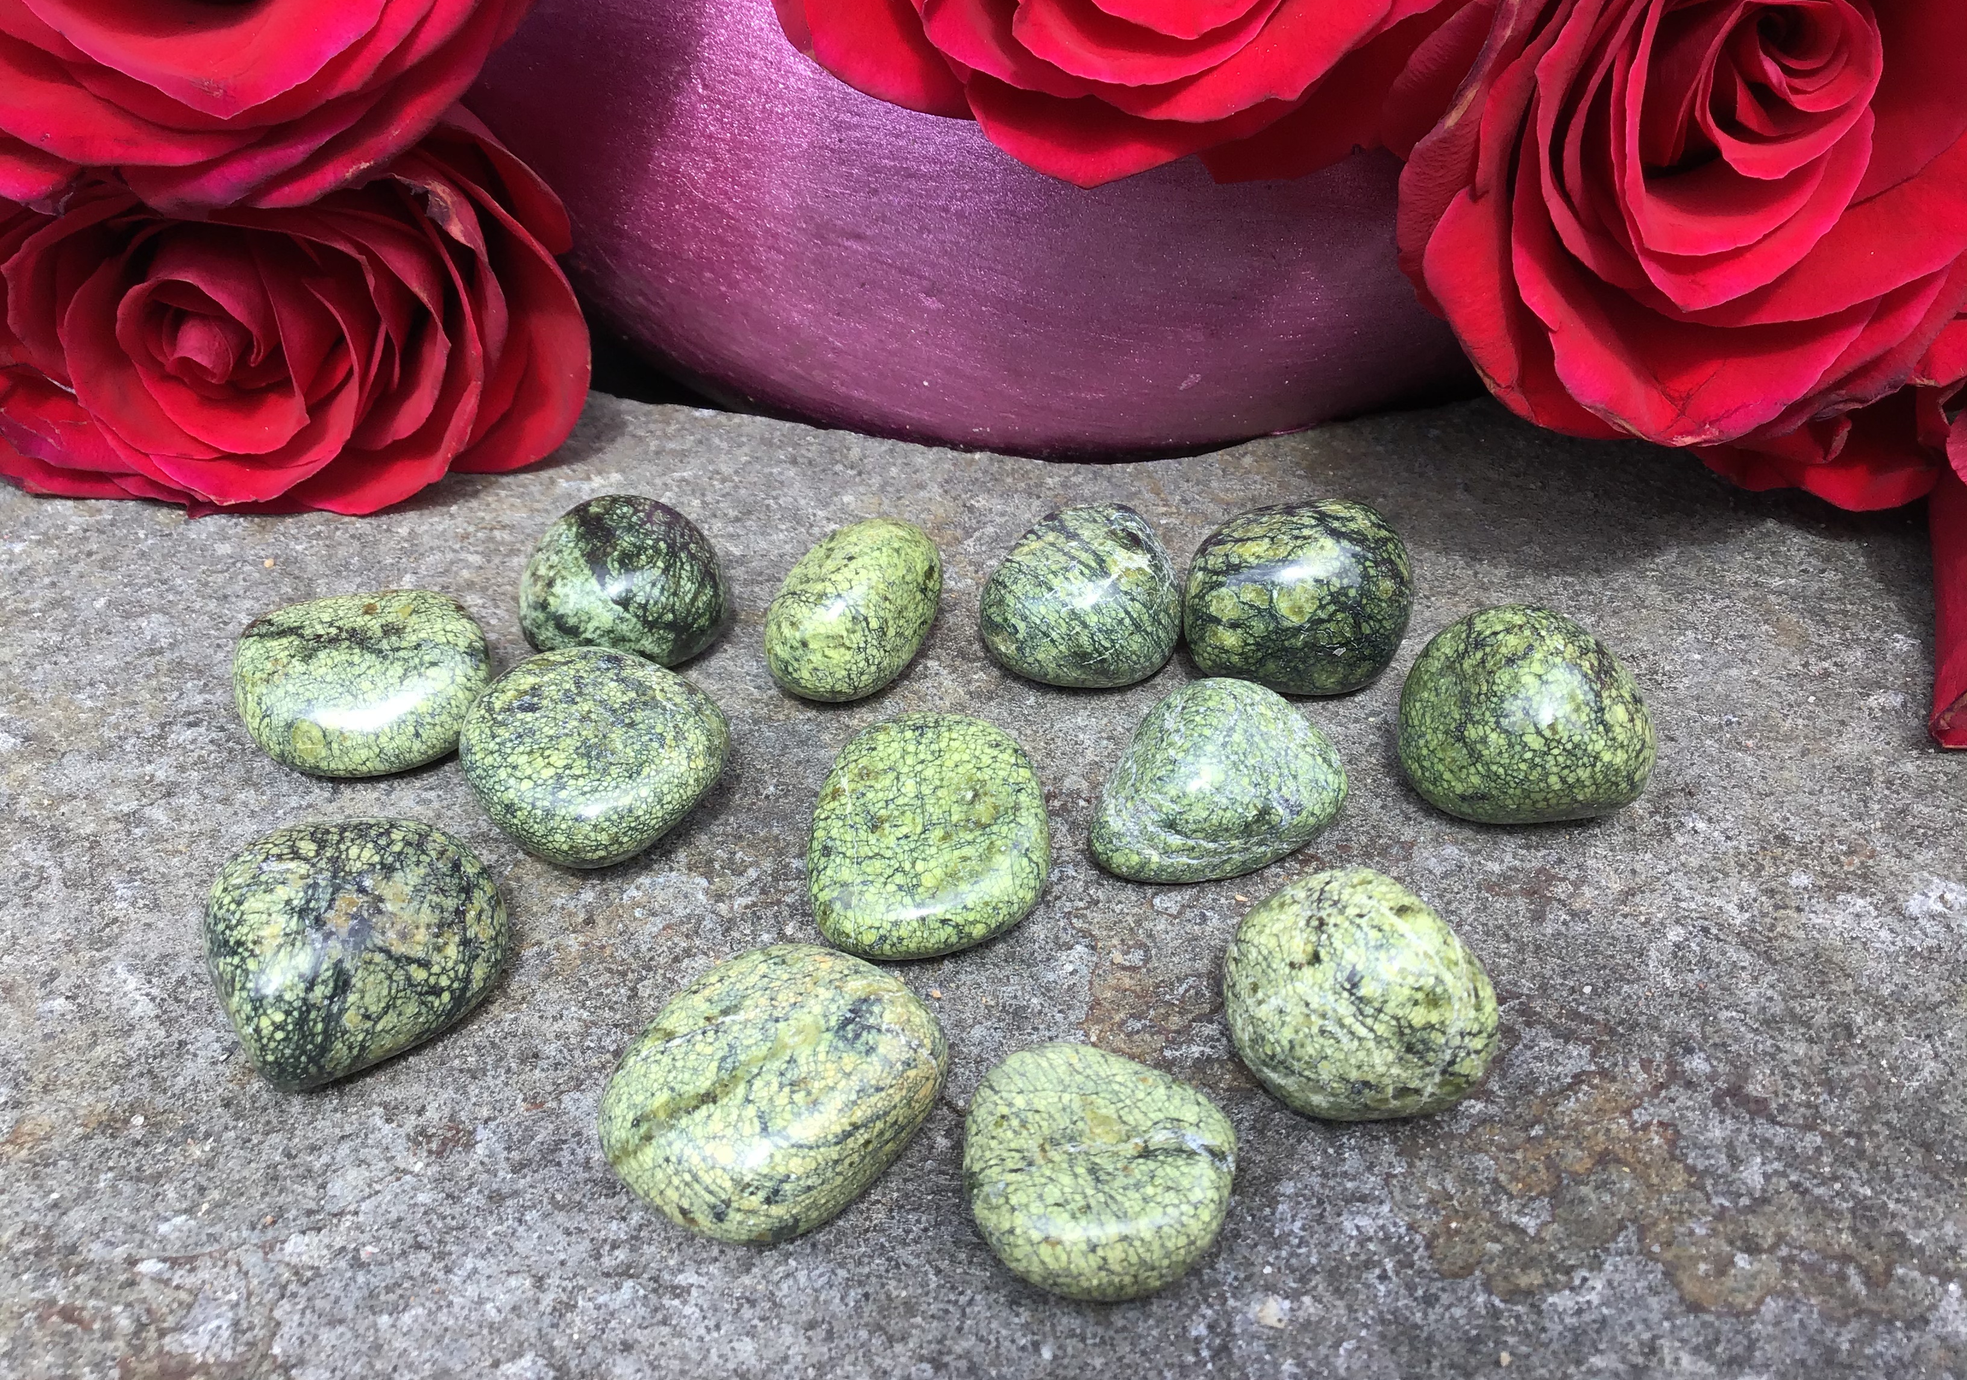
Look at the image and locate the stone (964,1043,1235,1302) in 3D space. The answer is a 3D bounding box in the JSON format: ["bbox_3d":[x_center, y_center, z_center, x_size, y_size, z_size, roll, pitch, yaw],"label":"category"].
[{"bbox_3d":[0.010,0.042,0.155,0.023,0.012,0.024,-17,42,-19],"label":"stone"}]

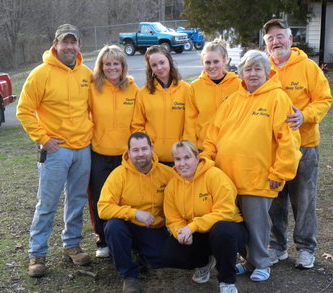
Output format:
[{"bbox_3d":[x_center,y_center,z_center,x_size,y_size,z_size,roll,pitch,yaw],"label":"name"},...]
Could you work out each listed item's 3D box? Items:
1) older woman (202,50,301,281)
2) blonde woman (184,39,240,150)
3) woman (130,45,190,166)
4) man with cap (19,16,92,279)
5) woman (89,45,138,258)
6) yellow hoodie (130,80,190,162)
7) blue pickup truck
[{"bbox_3d":[0.618,0.113,5.420,0.650,1.610,0.480,4,9,22],"label":"older woman"},{"bbox_3d":[0.381,0.024,5.920,0.500,1.700,0.360,2,8,12],"label":"blonde woman"},{"bbox_3d":[-0.051,0.047,5.870,0.480,1.650,0.360,1,8,0],"label":"woman"},{"bbox_3d":[-0.815,0.015,5.570,0.600,1.810,0.480,-1,8,-14],"label":"man with cap"},{"bbox_3d":[-0.421,0.036,5.920,0.480,1.650,0.380,0,8,-8],"label":"woman"},{"bbox_3d":[-0.051,-0.191,5.800,0.480,0.660,0.320,1,8,0],"label":"yellow hoodie"},{"bbox_3d":[-0.772,-6.623,46.000,4.400,1.870,1.690,4,9,35],"label":"blue pickup truck"}]

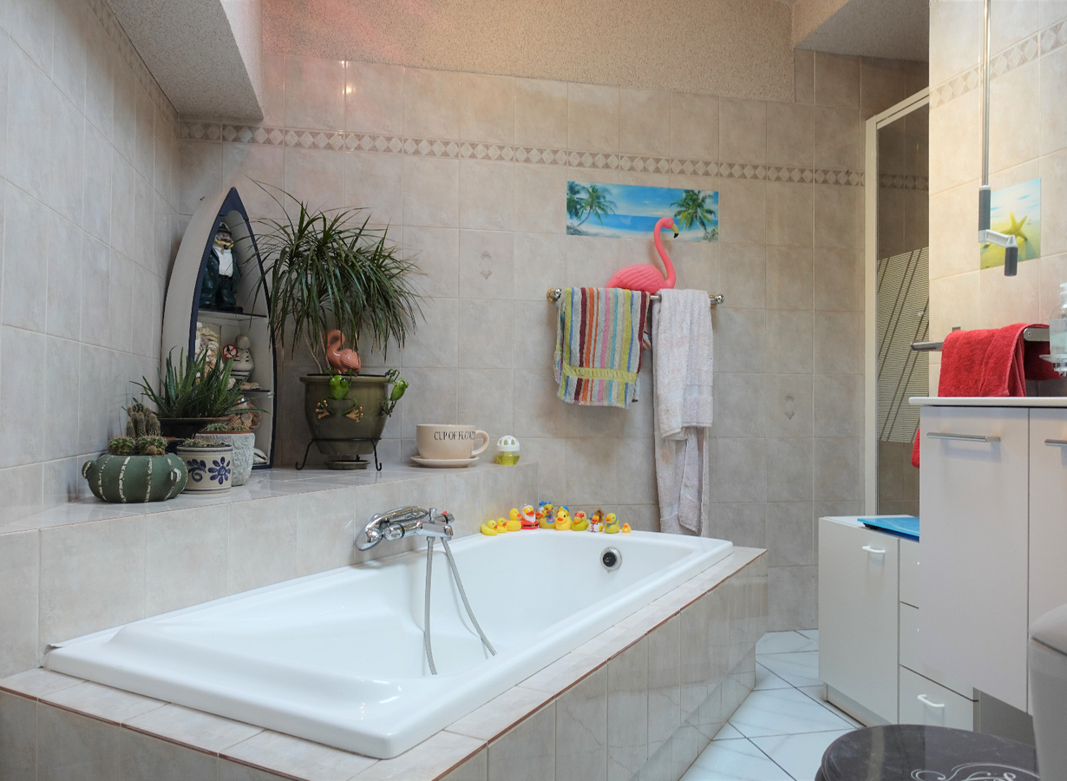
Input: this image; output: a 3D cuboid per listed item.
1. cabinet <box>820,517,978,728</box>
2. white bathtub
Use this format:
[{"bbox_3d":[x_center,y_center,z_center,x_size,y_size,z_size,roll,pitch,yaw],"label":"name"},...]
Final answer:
[{"bbox_3d":[1.057,0.646,2.043,0.307,0.542,0.605,1,-1,-12],"label":"cabinet"},{"bbox_3d":[-0.101,0.673,1.917,0.745,0.440,1.700,0,-1,29],"label":"white bathtub"}]

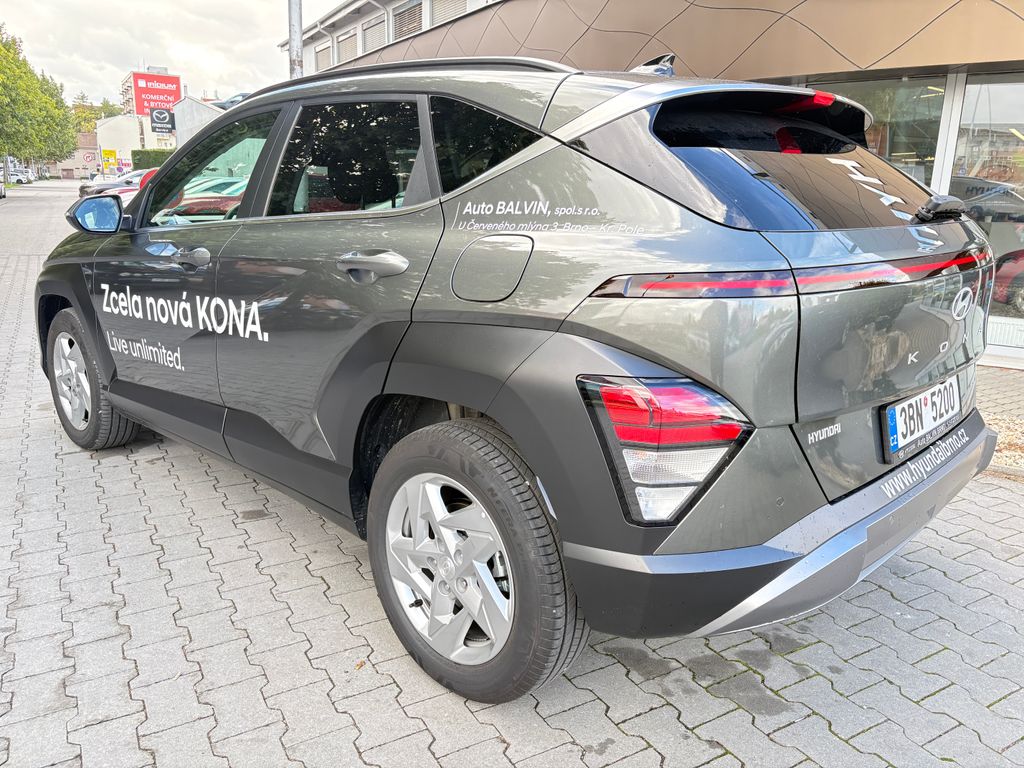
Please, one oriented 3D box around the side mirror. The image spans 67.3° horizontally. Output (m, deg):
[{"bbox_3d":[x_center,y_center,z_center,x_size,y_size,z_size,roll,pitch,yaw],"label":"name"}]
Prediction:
[{"bbox_3d":[-1.579,-0.639,2.898,0.125,0.152,0.200,13,18,43],"label":"side mirror"}]

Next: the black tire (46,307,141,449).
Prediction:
[{"bbox_3d":[-2.000,-0.025,3.667,0.685,0.685,0.215,12,18,41],"label":"black tire"}]

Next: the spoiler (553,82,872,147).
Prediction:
[{"bbox_3d":[0.663,-0.685,2.012,0.340,0.175,1.330,13,18,43],"label":"spoiler"}]

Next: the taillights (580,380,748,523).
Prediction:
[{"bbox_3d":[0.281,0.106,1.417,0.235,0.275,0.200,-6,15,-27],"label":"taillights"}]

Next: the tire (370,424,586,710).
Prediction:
[{"bbox_3d":[-0.093,0.417,1.865,0.685,0.685,0.215,13,18,43],"label":"tire"}]

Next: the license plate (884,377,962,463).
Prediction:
[{"bbox_3d":[0.992,0.069,1.851,0.022,0.132,0.530,-2,7,45],"label":"license plate"}]

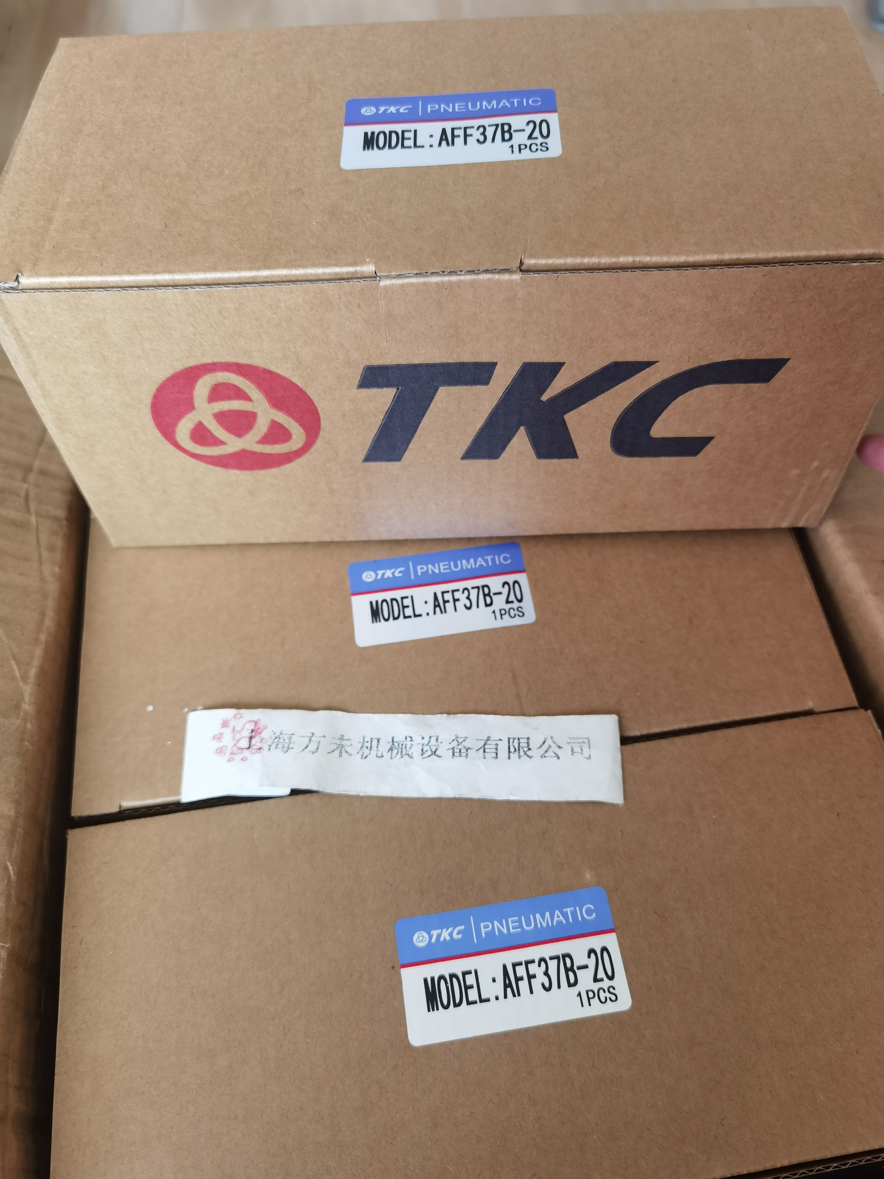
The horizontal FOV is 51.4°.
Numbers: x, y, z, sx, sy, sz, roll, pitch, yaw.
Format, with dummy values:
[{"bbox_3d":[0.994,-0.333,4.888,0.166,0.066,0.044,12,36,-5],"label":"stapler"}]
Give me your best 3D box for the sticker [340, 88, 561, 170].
[{"bbox_3d":[0.004,-0.193,0.384,0.090,0.002,0.049,-2,59,2],"label":"sticker"}]

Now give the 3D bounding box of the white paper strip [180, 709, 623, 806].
[{"bbox_3d":[-0.019,0.075,0.413,0.200,0.004,0.042,0,60,2],"label":"white paper strip"}]

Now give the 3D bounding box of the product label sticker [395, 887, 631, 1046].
[{"bbox_3d":[0.028,0.152,0.374,0.090,0.002,0.049,-8,62,-3],"label":"product label sticker"}]

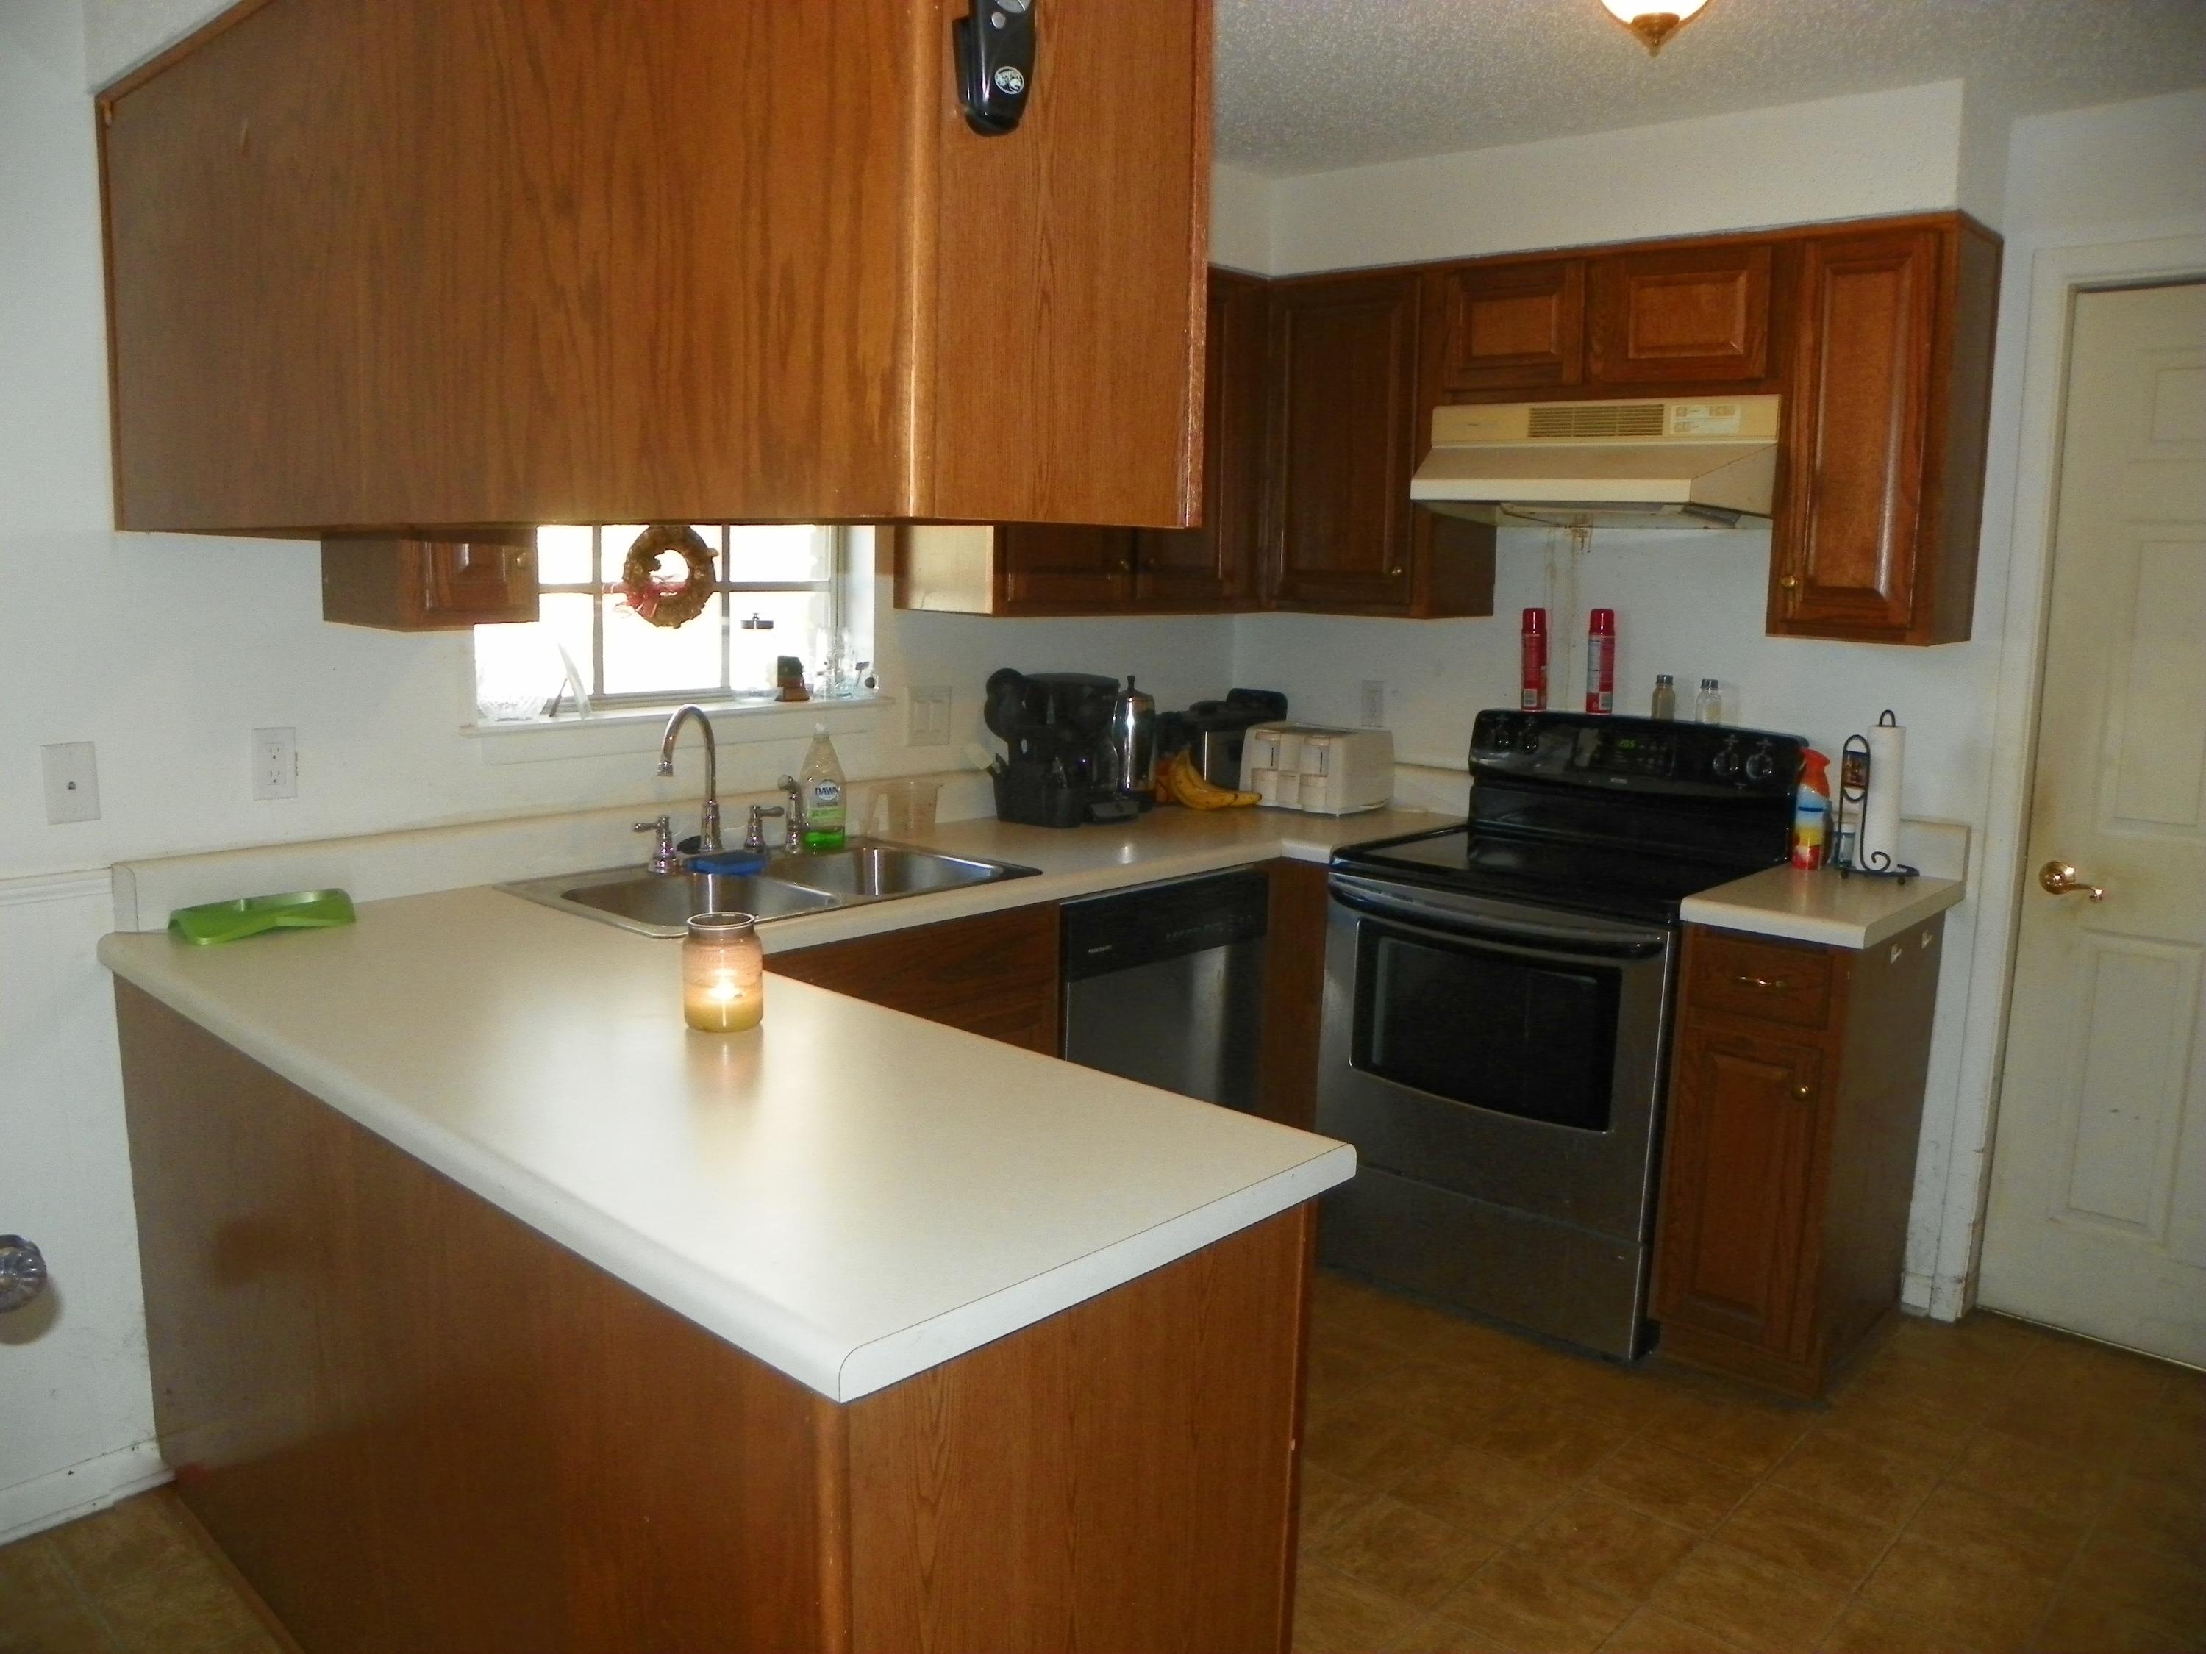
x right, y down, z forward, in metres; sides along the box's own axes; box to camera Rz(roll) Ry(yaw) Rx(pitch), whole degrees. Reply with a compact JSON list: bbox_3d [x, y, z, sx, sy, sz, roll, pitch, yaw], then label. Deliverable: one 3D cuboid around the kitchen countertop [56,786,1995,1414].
[{"bbox_3d":[0.086,0.160,2.812,1.866,0.047,2.767,9,12,42],"label":"kitchen countertop"}]

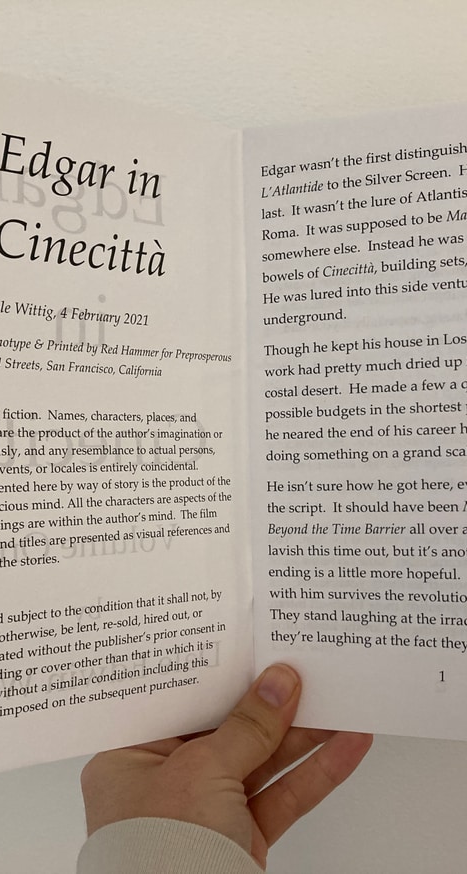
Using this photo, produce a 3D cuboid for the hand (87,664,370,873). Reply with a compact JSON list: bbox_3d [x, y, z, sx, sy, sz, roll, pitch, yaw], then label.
[{"bbox_3d":[-0.003,0.120,0.342,0.105,0.082,0.100,3,8,18],"label":"hand"}]

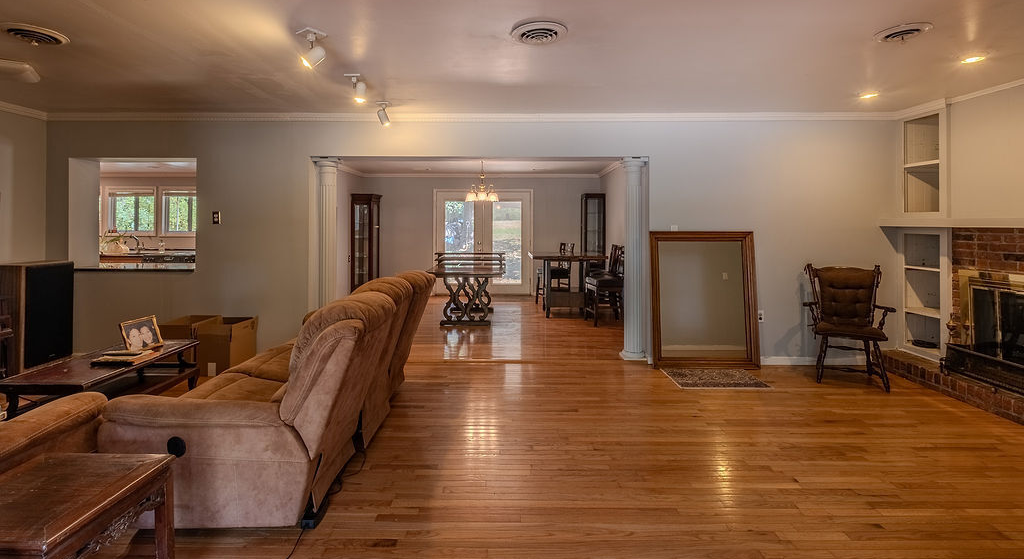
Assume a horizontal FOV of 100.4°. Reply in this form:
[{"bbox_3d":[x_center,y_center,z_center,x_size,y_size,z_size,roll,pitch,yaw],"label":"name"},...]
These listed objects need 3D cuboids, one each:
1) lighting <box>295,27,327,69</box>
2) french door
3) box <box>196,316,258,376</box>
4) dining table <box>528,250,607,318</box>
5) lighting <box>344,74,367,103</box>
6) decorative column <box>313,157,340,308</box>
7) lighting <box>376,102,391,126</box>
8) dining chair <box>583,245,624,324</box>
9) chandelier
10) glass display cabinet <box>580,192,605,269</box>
[{"bbox_3d":[-1.147,-1.321,2.430,0.170,0.200,0.155,-1,3,-21],"label":"lighting"},{"bbox_3d":[-0.574,-0.735,8.470,1.970,2.110,0.110,0,3,0],"label":"french door"},{"bbox_3d":[-2.650,0.610,3.955,0.350,0.470,0.300,0,4,0],"label":"box"},{"bbox_3d":[0.832,0.071,6.550,1.070,0.915,1.050,0,4,0],"label":"dining table"},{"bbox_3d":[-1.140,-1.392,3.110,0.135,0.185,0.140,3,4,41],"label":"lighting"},{"bbox_3d":[-1.840,-0.220,4.290,0.245,2.000,0.245,0,3,0],"label":"decorative column"},{"bbox_3d":[-1.144,-1.469,3.800,0.125,0.190,0.130,2,4,37],"label":"lighting"},{"bbox_3d":[1.345,0.075,5.930,0.530,1.060,0.450,-1,4,-10],"label":"dining chair"},{"bbox_3d":[-0.478,-1.560,6.800,0.540,0.650,0.540,0,4,0],"label":"chandelier"},{"bbox_3d":[1.570,-0.636,8.220,0.390,1.980,0.460,0,3,0],"label":"glass display cabinet"}]

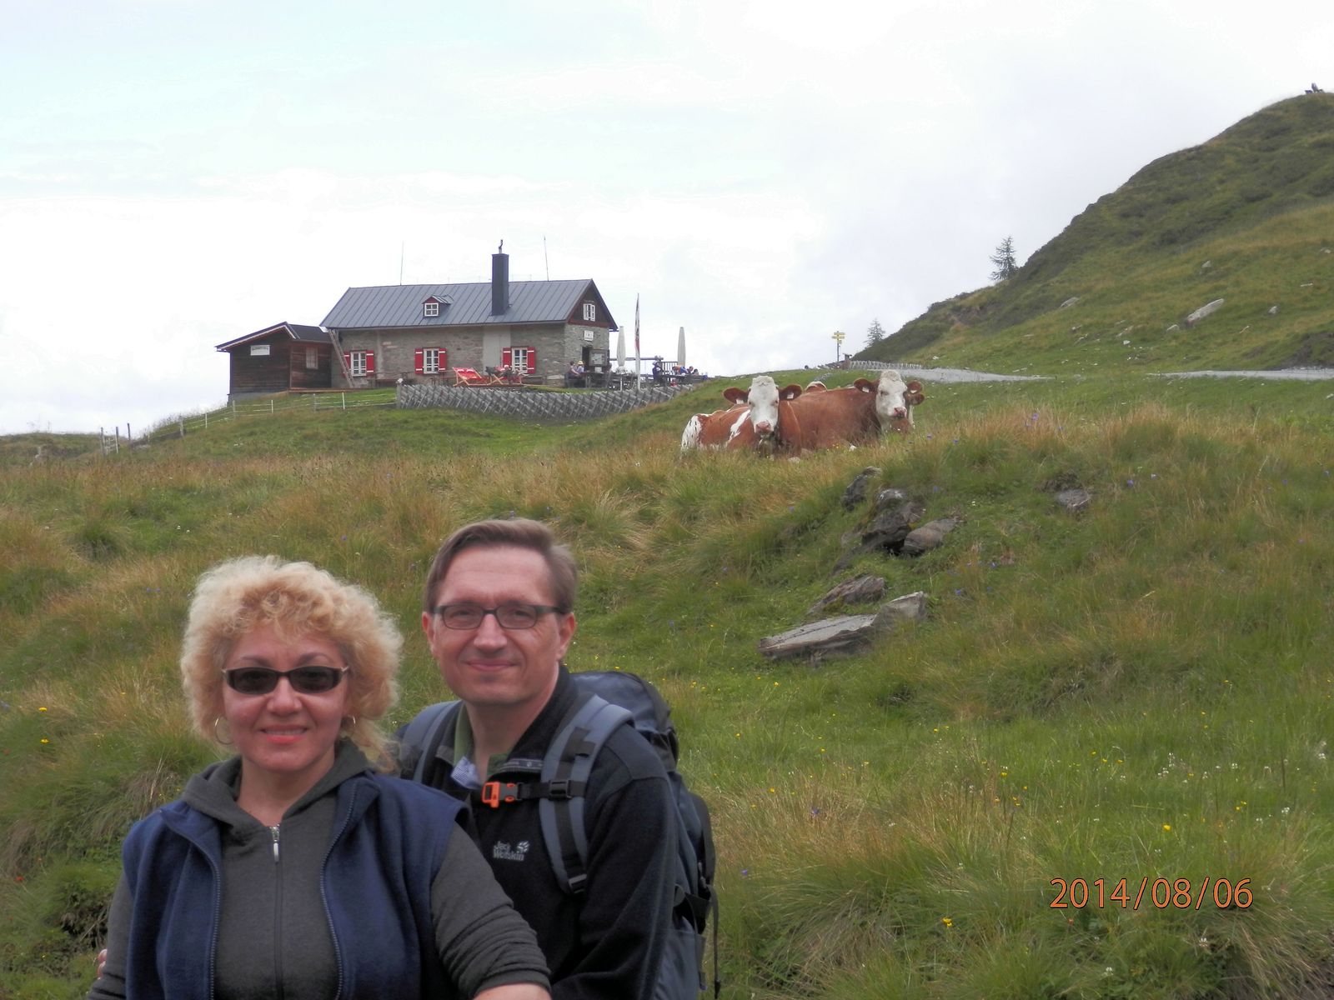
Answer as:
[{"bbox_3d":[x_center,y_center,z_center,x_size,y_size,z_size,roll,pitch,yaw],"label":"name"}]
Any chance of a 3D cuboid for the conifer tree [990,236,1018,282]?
[{"bbox_3d":[31.112,-22.250,260.000,2.600,4.400,2.600,0,0,0],"label":"conifer tree"}]

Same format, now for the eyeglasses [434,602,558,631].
[{"bbox_3d":[-0.205,0.140,3.360,0.138,0.043,0.145,0,0,3],"label":"eyeglasses"}]

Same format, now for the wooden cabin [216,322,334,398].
[{"bbox_3d":[-18.990,-6.660,136.900,4.400,3.750,4.500,0,0,23],"label":"wooden cabin"}]

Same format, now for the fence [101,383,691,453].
[{"bbox_3d":[-11.200,-3.630,123.400,26.000,3.500,11.000,0,0,-12],"label":"fence"}]

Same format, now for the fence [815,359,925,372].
[{"bbox_3d":[14.771,-9.835,205.000,8.200,1.050,3.000,0,0,0],"label":"fence"}]

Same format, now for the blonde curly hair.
[{"bbox_3d":[-0.422,0.181,3.150,0.250,0.240,0.250,0,0,-3],"label":"blonde curly hair"}]

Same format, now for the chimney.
[{"bbox_3d":[-8.091,-10.746,136.500,0.630,3.550,0.630,0,0,18],"label":"chimney"}]

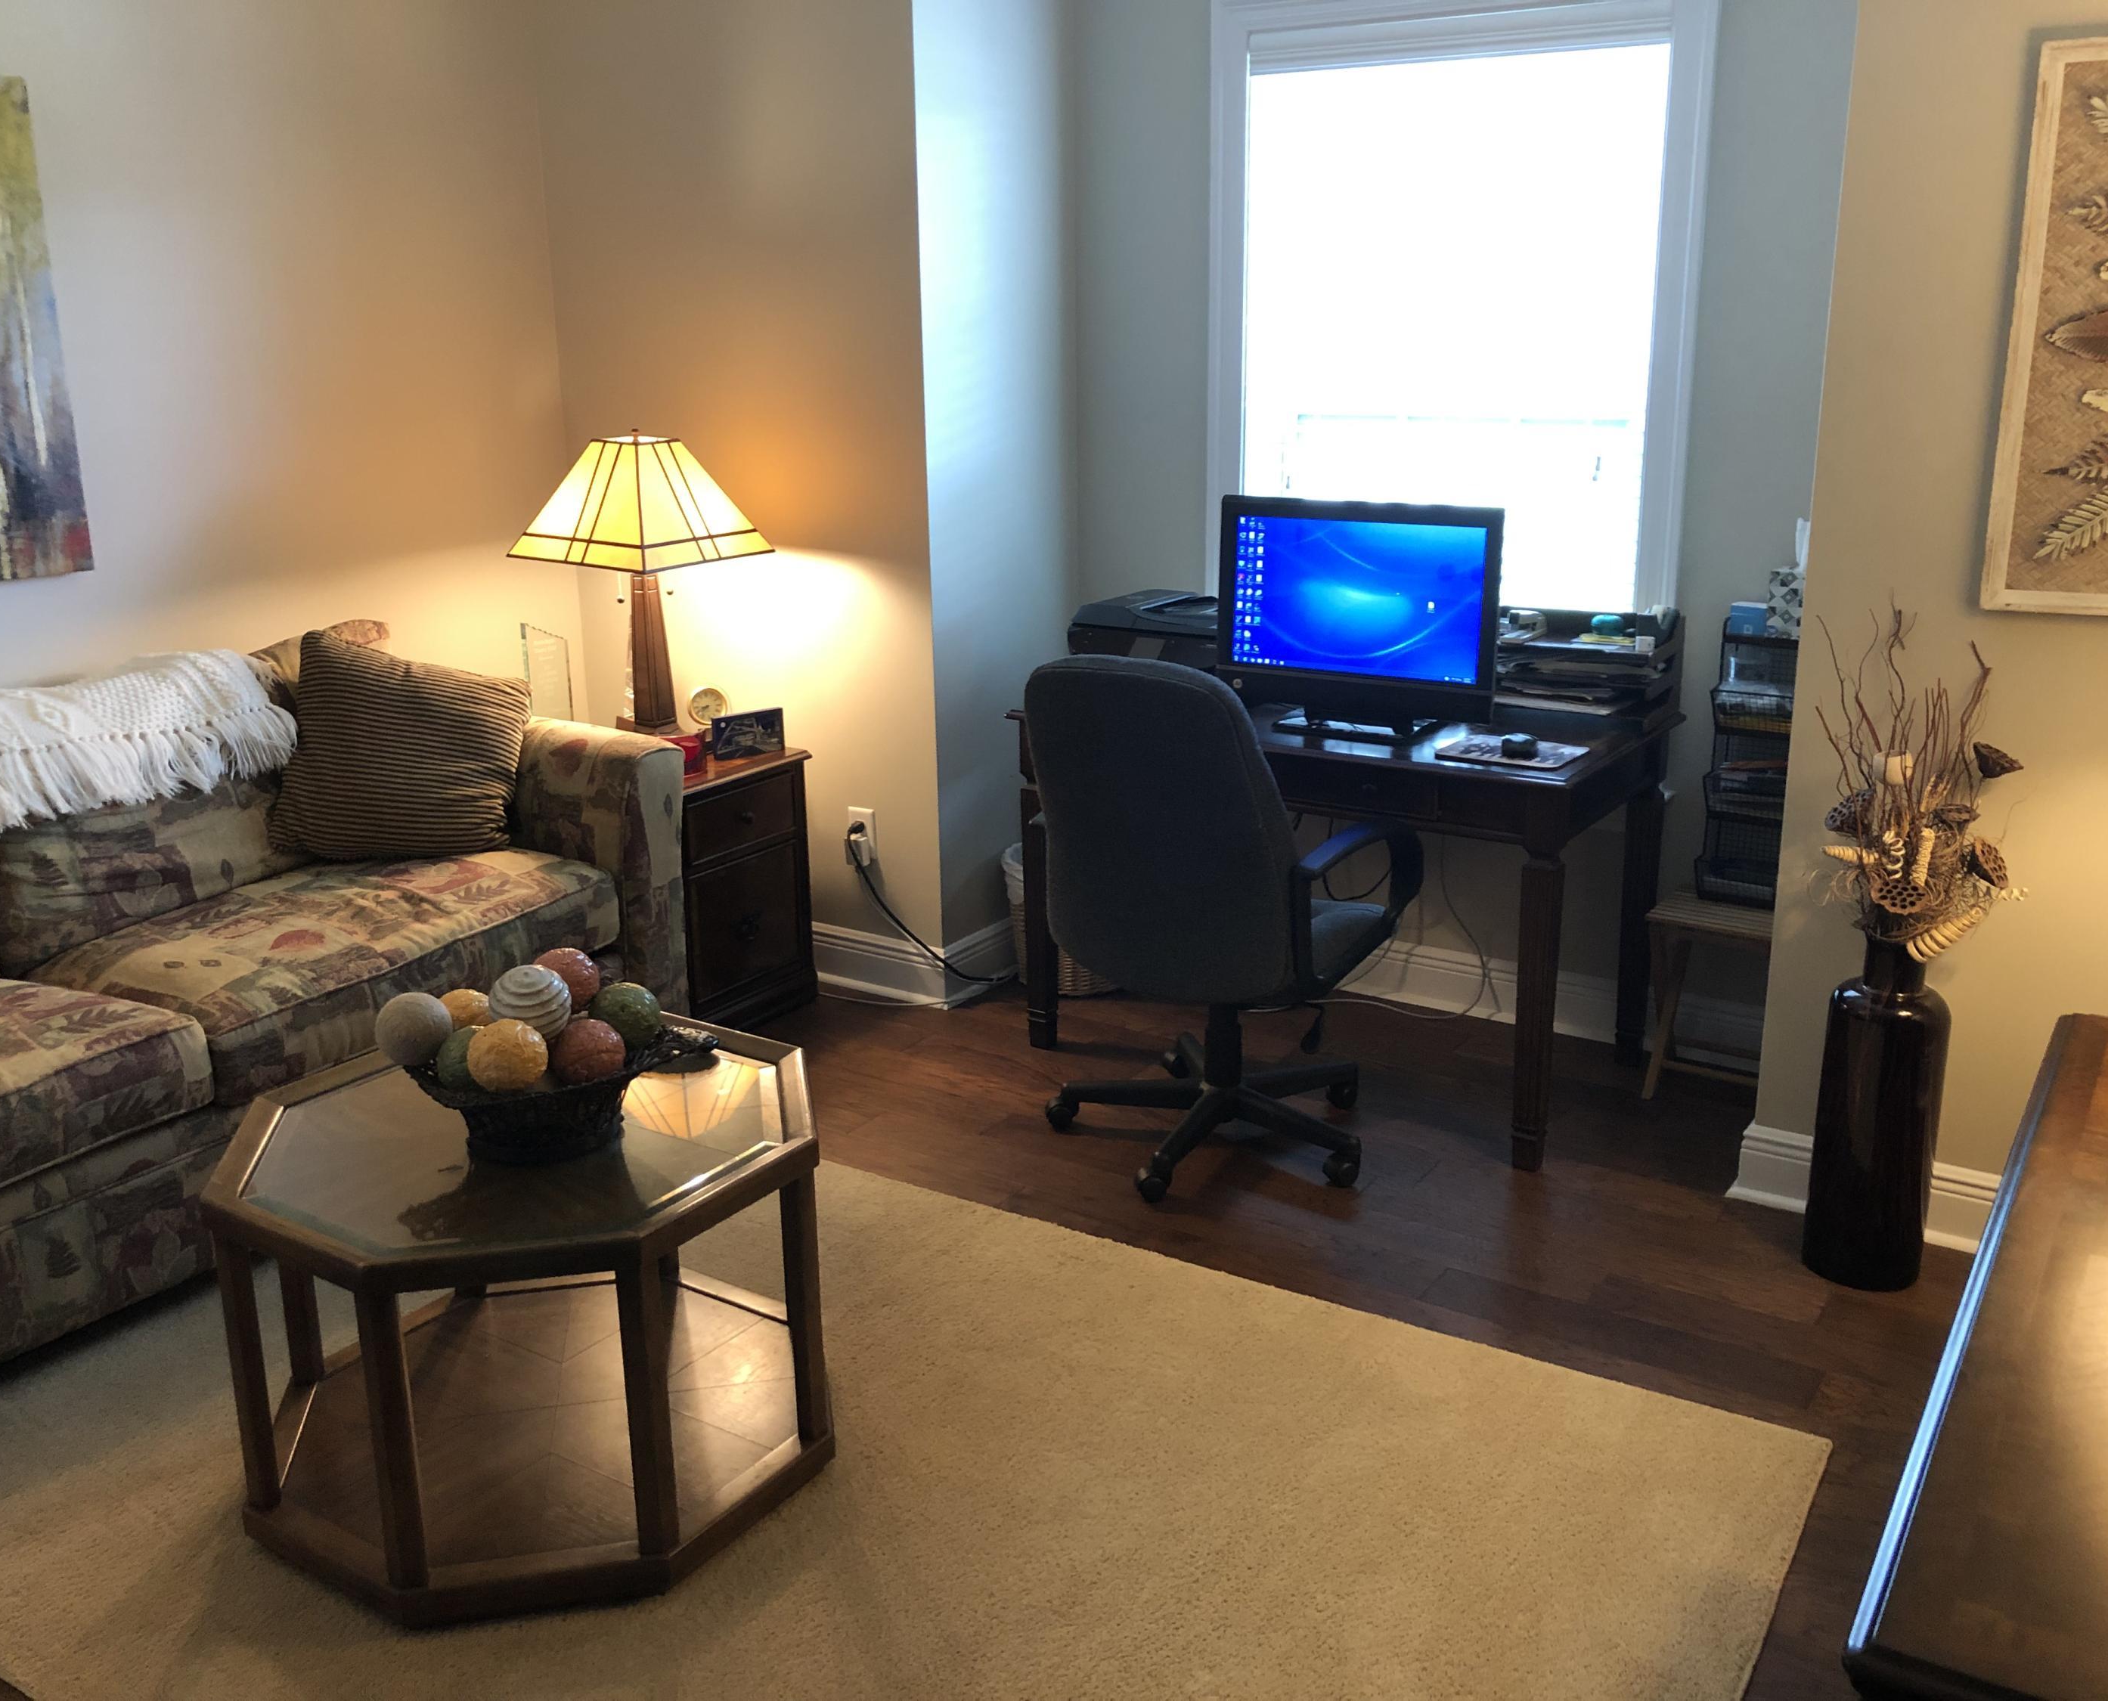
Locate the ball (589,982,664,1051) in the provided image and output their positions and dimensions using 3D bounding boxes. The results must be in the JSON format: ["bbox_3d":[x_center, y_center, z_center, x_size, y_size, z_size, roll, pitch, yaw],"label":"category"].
[{"bbox_3d":[-0.590,0.230,2.530,0.100,0.100,0.100,-1,16,0],"label":"ball"}]

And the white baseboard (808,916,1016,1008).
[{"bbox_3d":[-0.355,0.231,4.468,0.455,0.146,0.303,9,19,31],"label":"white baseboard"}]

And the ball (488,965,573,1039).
[{"bbox_3d":[-0.707,0.209,2.479,0.109,0.109,0.109,-1,16,0],"label":"ball"}]

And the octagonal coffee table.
[{"bbox_3d":[-0.710,0.596,2.554,0.768,0.490,0.768,9,19,31],"label":"octagonal coffee table"}]

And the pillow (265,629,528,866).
[{"bbox_3d":[-1.282,-0.199,3.588,0.475,0.444,0.162,2,-3,-7],"label":"pillow"}]

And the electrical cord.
[{"bbox_3d":[-0.300,0.121,4.325,0.293,0.414,0.283,9,19,31],"label":"electrical cord"}]

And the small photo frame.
[{"bbox_3d":[-0.719,-0.272,4.301,0.174,0.097,0.030,-12,9,-34],"label":"small photo frame"}]

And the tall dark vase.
[{"bbox_3d":[1.375,0.415,3.027,0.205,0.590,0.205,9,19,32],"label":"tall dark vase"}]

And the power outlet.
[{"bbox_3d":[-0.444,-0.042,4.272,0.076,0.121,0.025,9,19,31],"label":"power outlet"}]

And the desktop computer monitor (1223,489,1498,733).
[{"bbox_3d":[0.592,-0.456,3.583,0.586,0.419,0.202,9,19,31],"label":"desktop computer monitor"}]

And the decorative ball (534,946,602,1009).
[{"bbox_3d":[-0.693,0.186,2.616,0.096,0.096,0.096,-1,16,0],"label":"decorative ball"}]

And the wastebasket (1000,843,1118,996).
[{"bbox_3d":[0.044,0.171,4.459,0.270,0.310,0.270,9,19,32],"label":"wastebasket"}]

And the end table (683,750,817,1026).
[{"bbox_3d":[-0.923,0.073,4.242,0.606,0.591,0.475,9,19,31],"label":"end table"}]

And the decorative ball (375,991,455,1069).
[{"bbox_3d":[-0.870,0.243,2.496,0.105,0.105,0.105,-1,16,0],"label":"decorative ball"}]

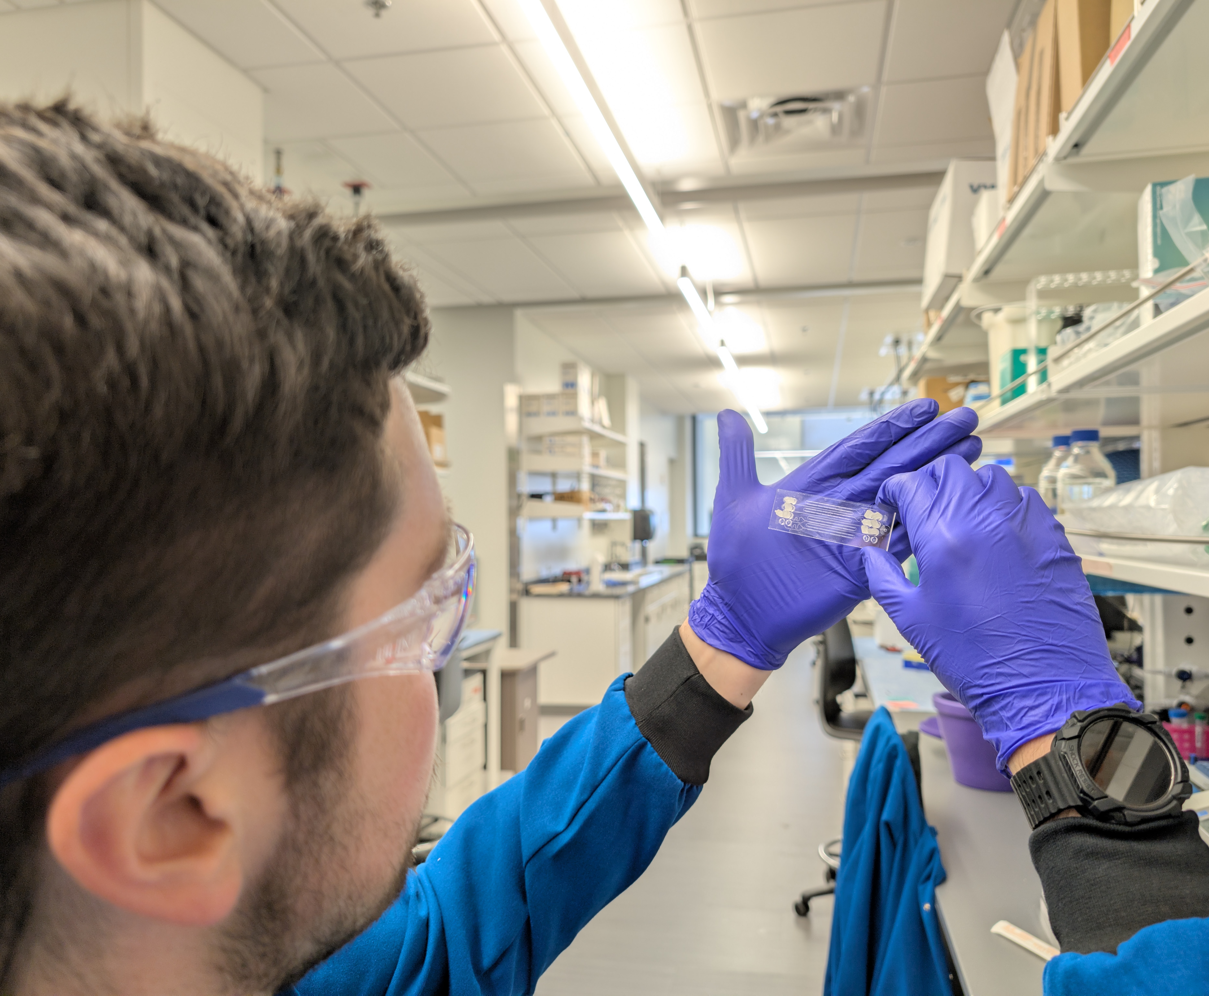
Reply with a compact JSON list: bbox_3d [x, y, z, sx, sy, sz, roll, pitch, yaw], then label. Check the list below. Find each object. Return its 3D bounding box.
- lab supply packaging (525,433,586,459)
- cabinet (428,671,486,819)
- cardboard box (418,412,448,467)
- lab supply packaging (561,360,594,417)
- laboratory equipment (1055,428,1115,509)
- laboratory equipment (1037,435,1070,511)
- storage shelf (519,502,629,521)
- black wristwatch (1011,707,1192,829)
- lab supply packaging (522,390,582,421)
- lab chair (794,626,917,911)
[{"bbox_3d":[-0.355,-0.411,7.434,0.493,0.207,0.320,0,-1,13],"label":"lab supply packaging"},{"bbox_3d":[-0.931,1.208,4.607,0.520,0.575,0.527,0,-1,13],"label":"cabinet"},{"bbox_3d":[-1.002,-0.302,4.797,0.280,0.279,0.240,0,-1,13],"label":"cardboard box"},{"bbox_3d":[-0.226,-0.840,7.418,0.129,0.452,0.430,0,-1,13],"label":"lab supply packaging"},{"bbox_3d":[0.956,-0.017,1.818,0.101,0.230,0.101,0,-1,13],"label":"laboratory equipment"},{"bbox_3d":[0.992,-0.016,1.968,0.100,0.228,0.100,0,-1,13],"label":"laboratory equipment"},{"bbox_3d":[-0.209,0.118,8.069,0.511,0.131,1.840,0,-1,13],"label":"storage shelf"},{"bbox_3d":[0.240,0.140,0.449,0.070,0.054,0.059,-4,-40,-7],"label":"black wristwatch"},{"bbox_3d":[-0.383,-0.718,7.436,0.461,0.242,0.400,0,-1,13],"label":"lab supply packaging"},{"bbox_3d":[1.020,1.028,3.543,0.580,1.140,0.570,0,-1,13],"label":"lab chair"}]

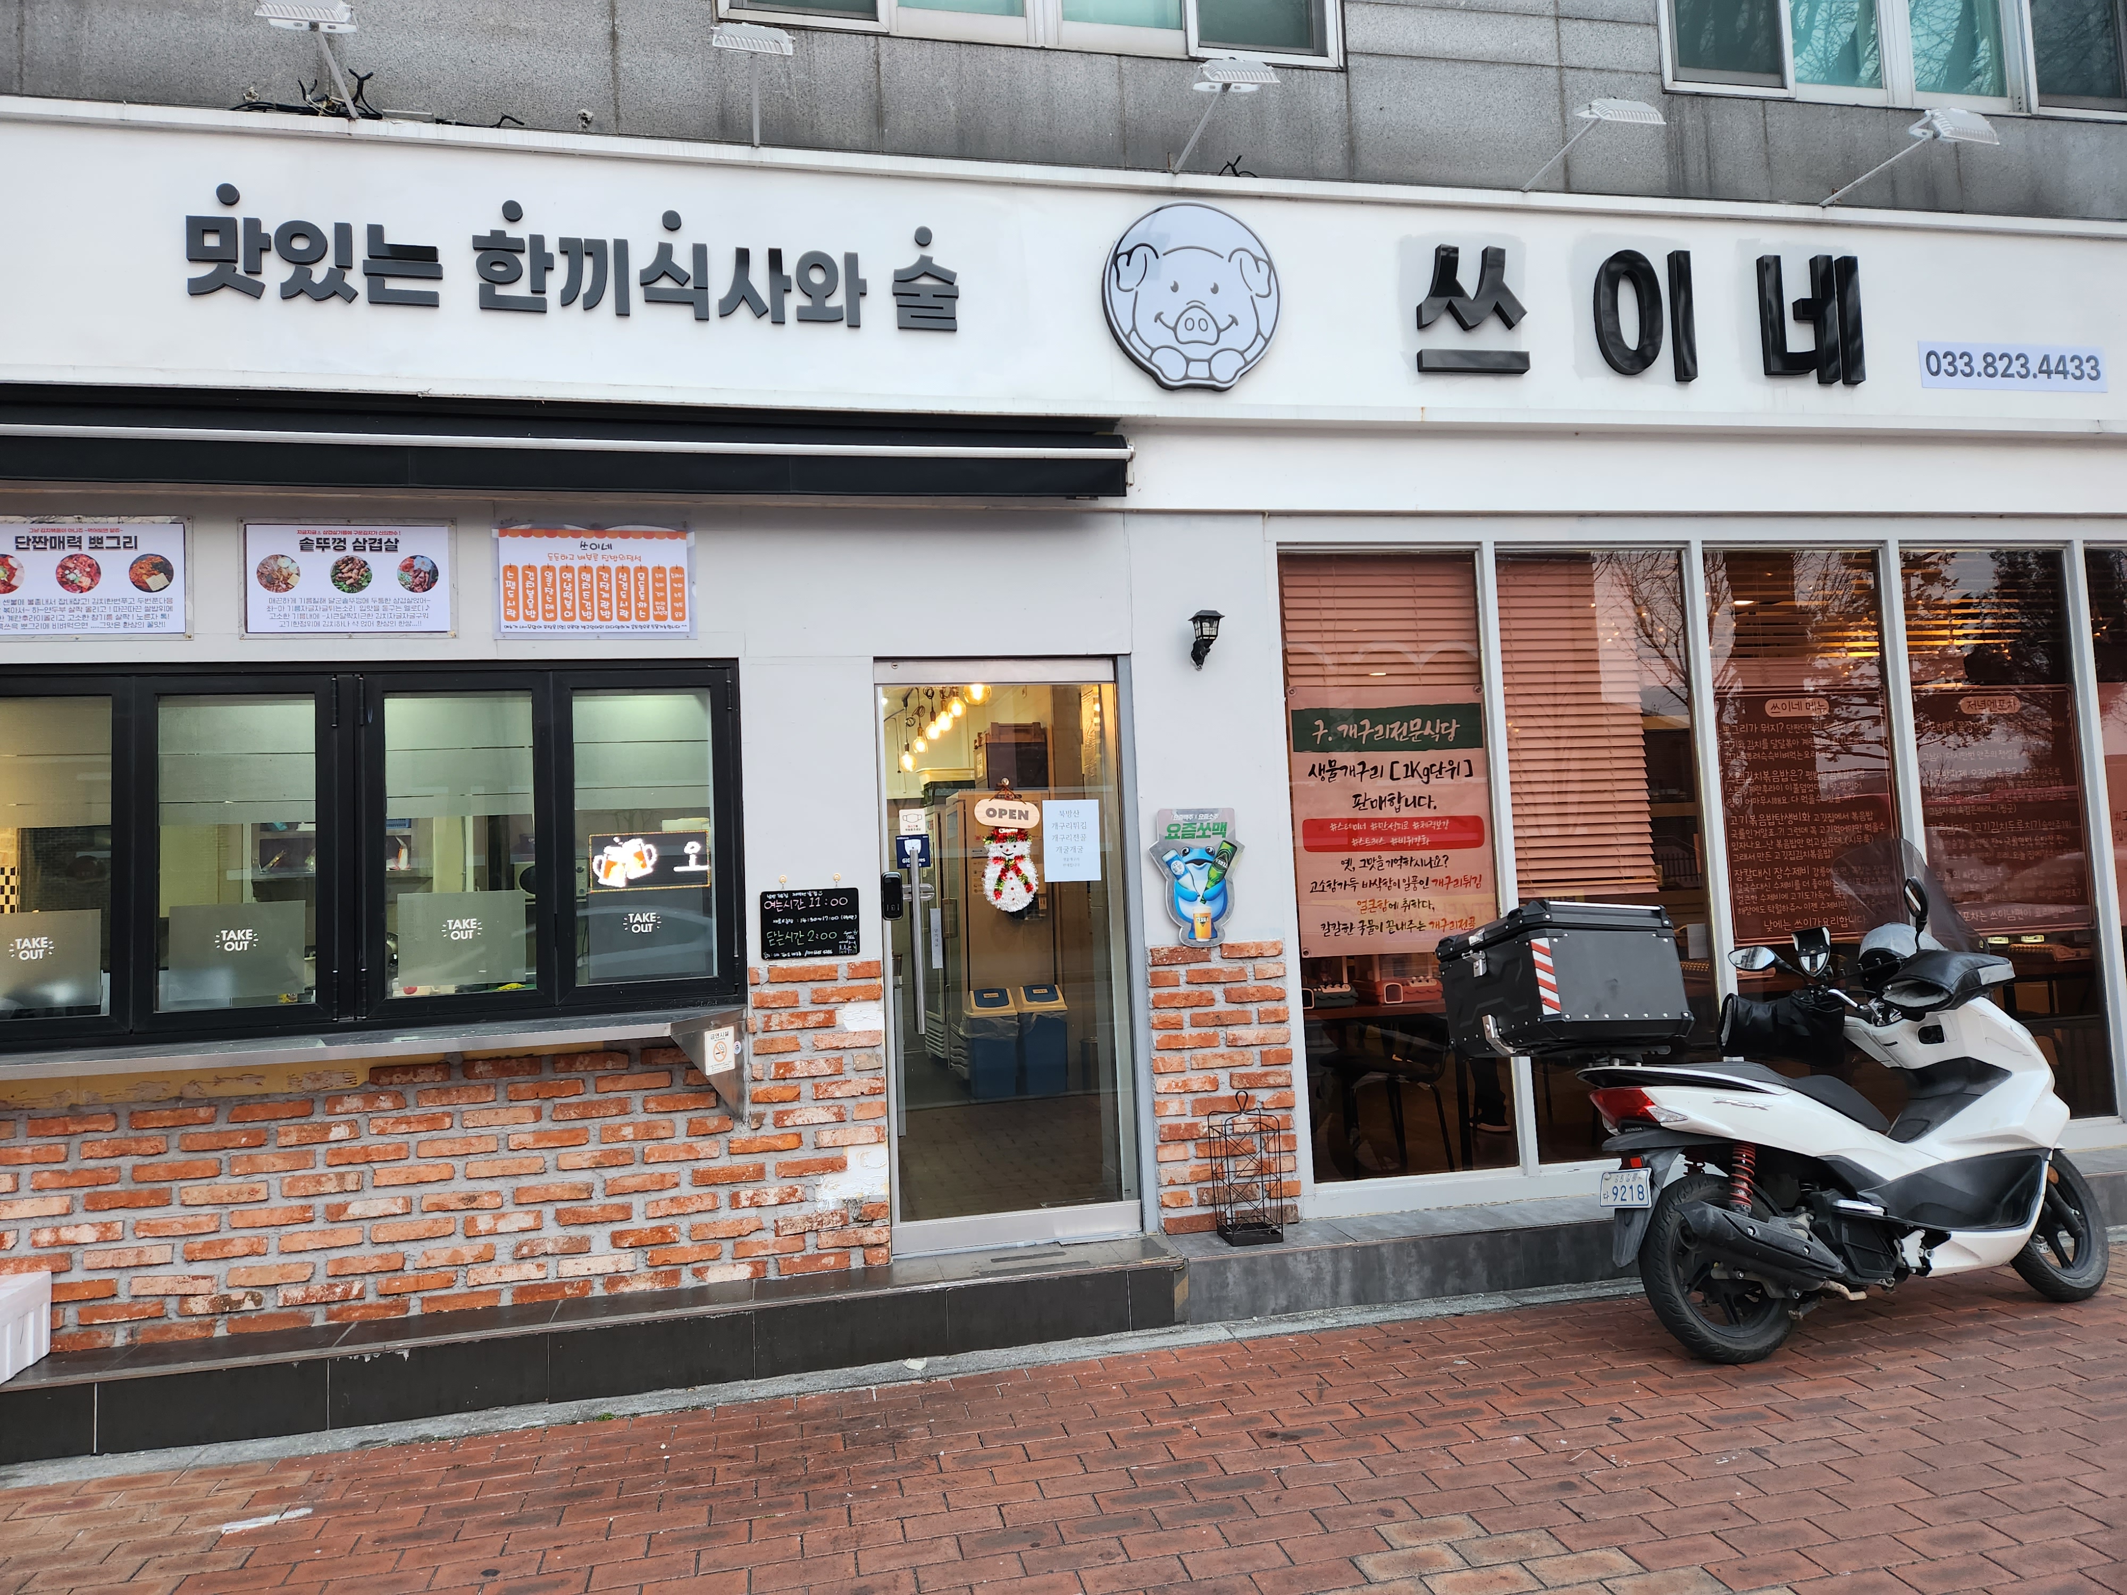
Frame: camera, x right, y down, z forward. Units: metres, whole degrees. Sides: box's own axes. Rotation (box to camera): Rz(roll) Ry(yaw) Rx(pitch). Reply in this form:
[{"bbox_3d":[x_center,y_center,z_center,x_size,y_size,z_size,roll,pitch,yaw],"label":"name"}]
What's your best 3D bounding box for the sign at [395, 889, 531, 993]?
[{"bbox_3d":[-1.968,0.469,4.633,0.405,0.315,0.020,-2,-4,-12],"label":"sign"}]

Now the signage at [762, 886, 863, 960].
[{"bbox_3d":[-0.867,0.436,4.858,0.332,0.232,0.020,-2,-4,-12],"label":"signage"}]

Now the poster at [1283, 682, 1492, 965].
[{"bbox_3d":[1.248,0.091,5.379,0.785,0.990,0.020,-2,-4,-11],"label":"poster"}]

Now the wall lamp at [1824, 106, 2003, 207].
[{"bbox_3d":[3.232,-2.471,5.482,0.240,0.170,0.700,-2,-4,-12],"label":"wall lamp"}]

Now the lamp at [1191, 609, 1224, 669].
[{"bbox_3d":[0.517,-0.583,5.191,0.115,0.215,0.130,-2,-4,-12],"label":"lamp"}]

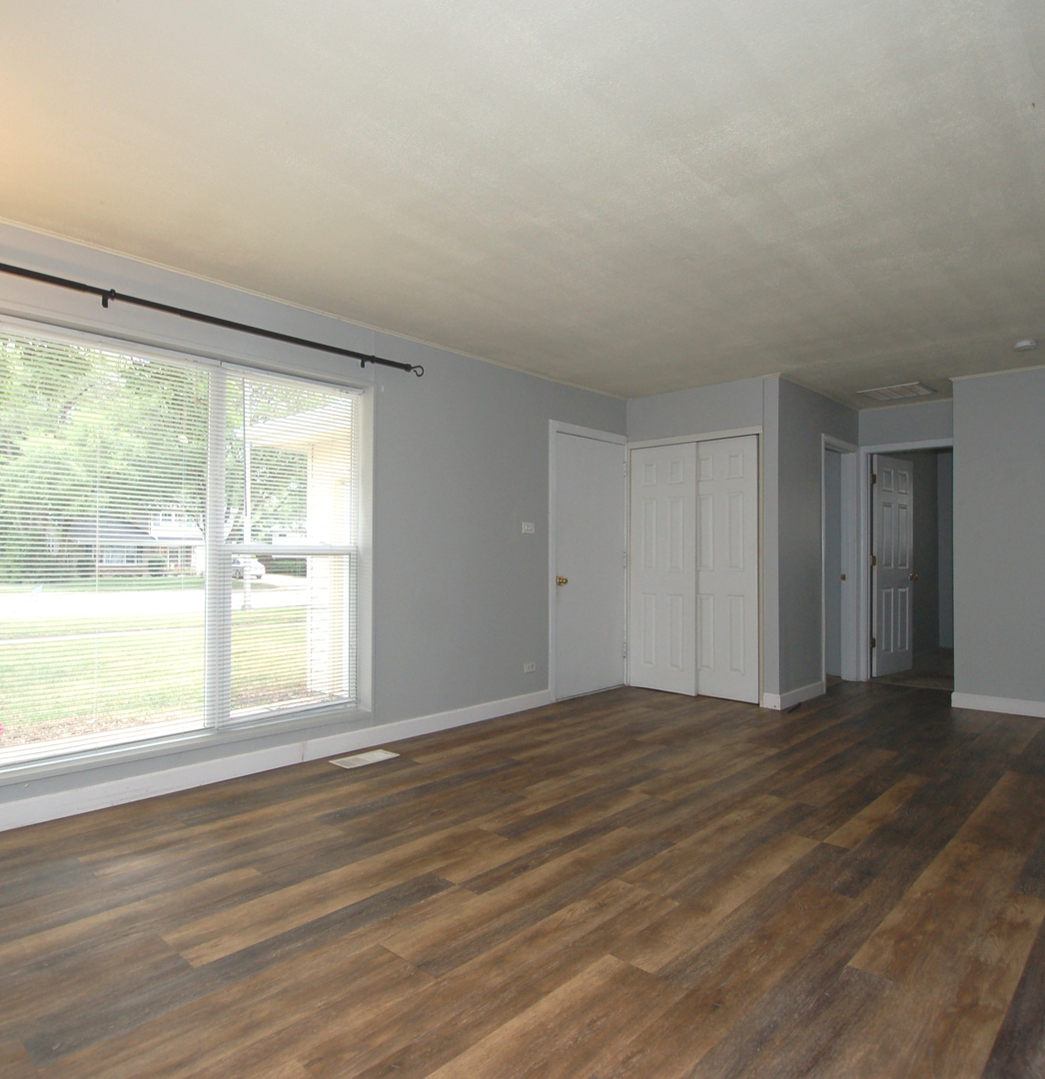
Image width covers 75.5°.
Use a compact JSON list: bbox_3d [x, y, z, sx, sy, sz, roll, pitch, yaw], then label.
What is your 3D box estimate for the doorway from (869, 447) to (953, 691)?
[{"bbox_3d":[3.421,0.242,5.844,0.730,2.030,0.120,-1,-2,44],"label":"doorway"}]

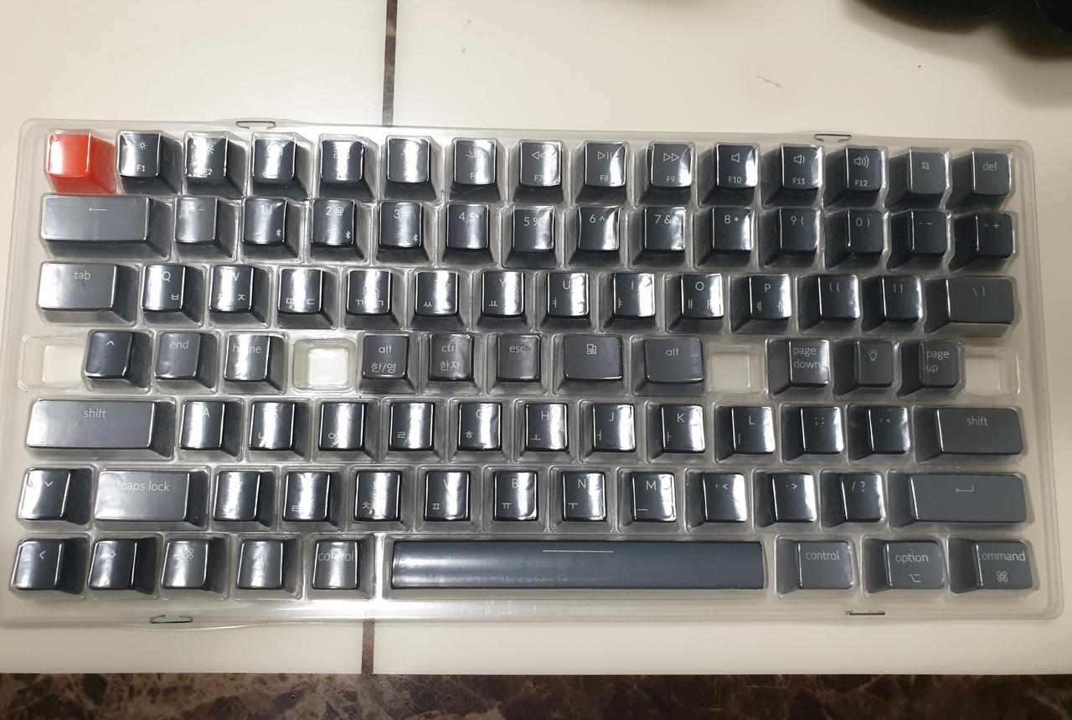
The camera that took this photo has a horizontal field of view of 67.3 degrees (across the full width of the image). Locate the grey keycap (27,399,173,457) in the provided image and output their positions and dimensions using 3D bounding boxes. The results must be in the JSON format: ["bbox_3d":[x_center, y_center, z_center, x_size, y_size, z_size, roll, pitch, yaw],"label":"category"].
[{"bbox_3d":[-0.134,0.021,0.247,0.042,0.009,0.018,1,83,-3],"label":"grey keycap"}]

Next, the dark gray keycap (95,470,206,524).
[{"bbox_3d":[-0.119,0.042,0.245,0.032,0.009,0.018,1,82,-3],"label":"dark gray keycap"}]

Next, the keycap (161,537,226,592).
[{"bbox_3d":[-0.104,0.063,0.244,0.018,0.009,0.018,1,83,-3],"label":"keycap"}]

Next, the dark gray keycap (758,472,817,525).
[{"bbox_3d":[0.080,0.044,0.254,0.018,0.009,0.018,1,82,-3],"label":"dark gray keycap"}]

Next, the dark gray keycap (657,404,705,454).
[{"bbox_3d":[0.046,0.023,0.258,0.018,0.009,0.018,1,82,-3],"label":"dark gray keycap"}]

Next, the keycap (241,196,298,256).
[{"bbox_3d":[-0.085,-0.043,0.258,0.018,0.011,0.018,1,83,-3],"label":"keycap"}]

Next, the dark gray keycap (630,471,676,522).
[{"bbox_3d":[0.036,0.044,0.252,0.018,0.009,0.018,1,83,-3],"label":"dark gray keycap"}]

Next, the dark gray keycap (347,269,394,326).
[{"bbox_3d":[-0.053,-0.020,0.260,0.018,0.009,0.018,1,81,-3],"label":"dark gray keycap"}]

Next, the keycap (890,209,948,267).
[{"bbox_3d":[0.130,-0.041,0.271,0.018,0.011,0.018,1,81,-3],"label":"keycap"}]

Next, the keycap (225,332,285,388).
[{"bbox_3d":[-0.089,0.000,0.252,0.018,0.009,0.018,1,83,-3],"label":"keycap"}]

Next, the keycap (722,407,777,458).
[{"bbox_3d":[0.069,0.024,0.259,0.018,0.009,0.018,1,82,-3],"label":"keycap"}]

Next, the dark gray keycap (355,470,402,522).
[{"bbox_3d":[-0.048,0.043,0.248,0.018,0.009,0.018,1,82,-3],"label":"dark gray keycap"}]

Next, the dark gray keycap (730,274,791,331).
[{"bbox_3d":[0.075,-0.019,0.262,0.018,0.010,0.018,1,83,-3],"label":"dark gray keycap"}]

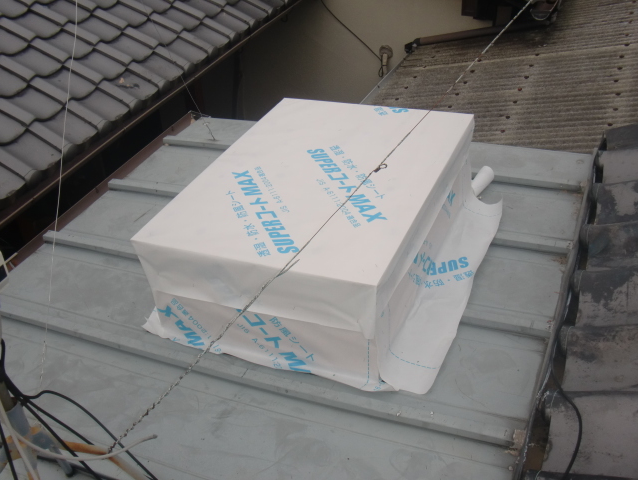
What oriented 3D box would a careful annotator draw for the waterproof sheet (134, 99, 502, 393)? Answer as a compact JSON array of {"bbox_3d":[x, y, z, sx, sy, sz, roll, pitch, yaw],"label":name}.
[{"bbox_3d":[0.064,-0.086,2.326,0.890,0.345,1.085,9,38,22],"label":"waterproof sheet"}]

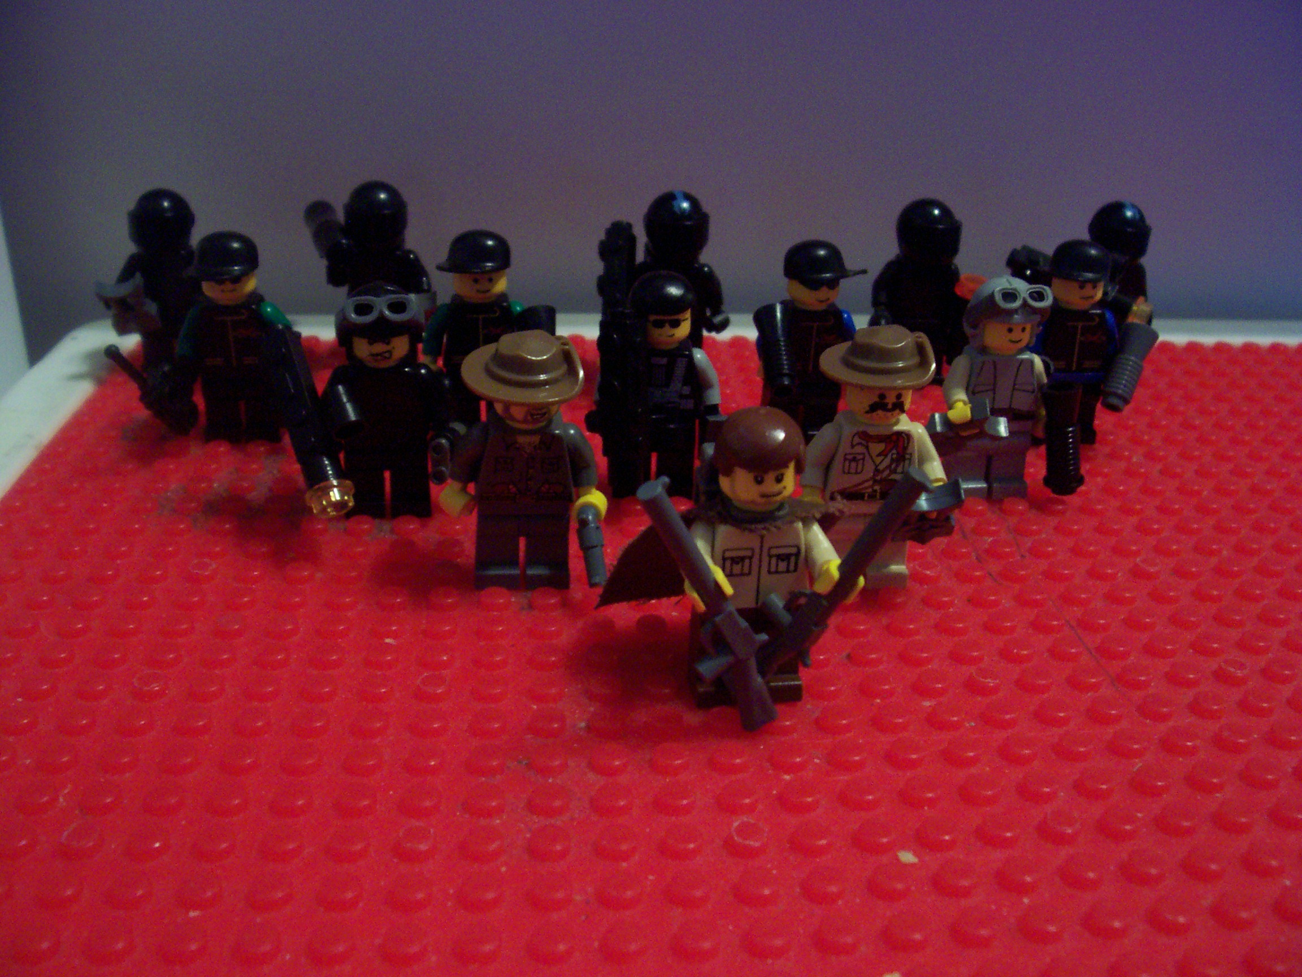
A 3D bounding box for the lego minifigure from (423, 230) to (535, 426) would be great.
[{"bbox_3d":[-0.032,-0.029,0.247,0.024,0.043,0.015,0,27,-5],"label":"lego minifigure"}]

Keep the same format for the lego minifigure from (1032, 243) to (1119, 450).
[{"bbox_3d":[0.086,-0.028,0.259,0.022,0.043,0.015,0,27,-5],"label":"lego minifigure"}]

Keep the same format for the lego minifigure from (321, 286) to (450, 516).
[{"bbox_3d":[-0.045,-0.014,0.218,0.023,0.042,0.018,0,27,-5],"label":"lego minifigure"}]

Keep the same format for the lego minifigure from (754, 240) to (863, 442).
[{"bbox_3d":[0.031,-0.028,0.253,0.025,0.042,0.018,0,27,-5],"label":"lego minifigure"}]

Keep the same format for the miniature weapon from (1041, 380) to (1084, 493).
[{"bbox_3d":[0.074,-0.009,0.230,0.008,0.021,0.010,-6,8,-24],"label":"miniature weapon"}]

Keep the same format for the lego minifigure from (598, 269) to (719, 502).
[{"bbox_3d":[0.001,-0.018,0.229,0.024,0.042,0.015,0,27,-5],"label":"lego minifigure"}]

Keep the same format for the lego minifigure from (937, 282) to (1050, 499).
[{"bbox_3d":[0.063,-0.018,0.235,0.024,0.043,0.018,0,27,-5],"label":"lego minifigure"}]

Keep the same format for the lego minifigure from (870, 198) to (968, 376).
[{"bbox_3d":[0.059,-0.043,0.285,0.022,0.043,0.015,0,27,-5],"label":"lego minifigure"}]

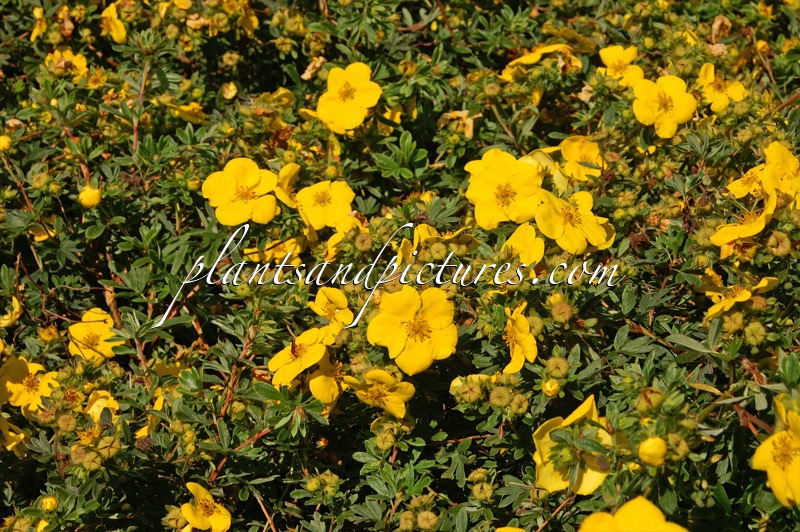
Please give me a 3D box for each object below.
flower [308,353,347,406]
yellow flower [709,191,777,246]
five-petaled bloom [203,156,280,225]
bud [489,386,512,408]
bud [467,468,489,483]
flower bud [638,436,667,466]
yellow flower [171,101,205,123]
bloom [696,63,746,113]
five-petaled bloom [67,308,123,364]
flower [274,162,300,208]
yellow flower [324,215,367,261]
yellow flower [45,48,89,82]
[{"bbox_3d":[-0.028,0.043,0.775,0.010,0.023,0.023,-30,7,37],"label":"flower"},{"bbox_3d":[0.152,-0.021,0.890,0.034,0.014,0.031,-31,29,0],"label":"yellow flower"},{"bbox_3d":[-0.068,-0.032,0.860,0.033,0.012,0.032,-2,65,-3],"label":"five-petaled bloom"},{"bbox_3d":[0.037,0.049,0.745,0.009,0.009,0.009,0,63,0],"label":"bud"},{"bbox_3d":[0.027,0.072,0.691,0.007,0.005,0.008,-16,29,-6],"label":"bud"},{"bbox_3d":[0.088,0.065,0.700,0.010,0.011,0.010,7,30,0],"label":"flower bud"},{"bbox_3d":[-0.109,-0.079,1.030,0.021,0.009,0.021,25,8,40],"label":"yellow flower"},{"bbox_3d":[0.154,-0.085,0.955,0.025,0.010,0.025,-8,66,-10],"label":"bloom"},{"bbox_3d":[-0.123,0.029,0.810,0.025,0.009,0.025,5,66,10],"label":"five-petaled bloom"},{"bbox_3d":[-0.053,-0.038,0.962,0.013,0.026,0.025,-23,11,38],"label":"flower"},{"bbox_3d":[-0.023,-0.012,0.830,0.023,0.013,0.021,23,67,32],"label":"yellow flower"},{"bbox_3d":[-0.183,-0.111,1.103,0.026,0.013,0.024,-3,57,-5],"label":"yellow flower"}]

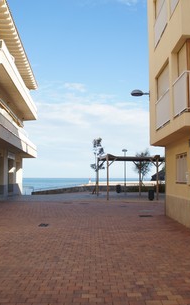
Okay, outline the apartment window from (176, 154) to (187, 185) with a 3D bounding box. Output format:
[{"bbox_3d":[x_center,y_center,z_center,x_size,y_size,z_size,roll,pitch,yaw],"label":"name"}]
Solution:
[{"bbox_3d":[2.768,0.519,10.879,0.140,0.960,1.280,0,-4,-1],"label":"apartment window"}]

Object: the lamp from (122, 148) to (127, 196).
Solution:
[{"bbox_3d":[2.497,1.621,28.594,0.480,3.780,0.480,0,-4,-1],"label":"lamp"}]

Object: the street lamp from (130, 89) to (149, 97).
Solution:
[{"bbox_3d":[1.732,-2.219,13.076,0.740,0.270,0.360,0,-4,-1],"label":"street lamp"}]

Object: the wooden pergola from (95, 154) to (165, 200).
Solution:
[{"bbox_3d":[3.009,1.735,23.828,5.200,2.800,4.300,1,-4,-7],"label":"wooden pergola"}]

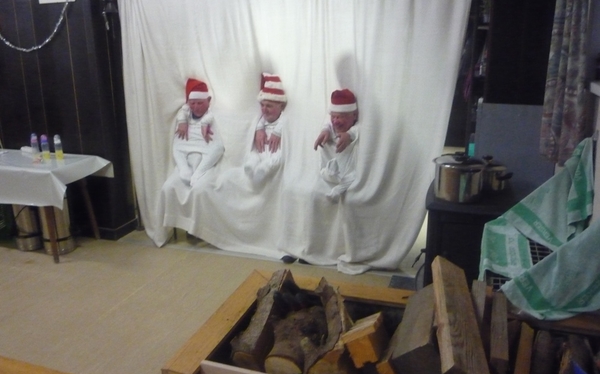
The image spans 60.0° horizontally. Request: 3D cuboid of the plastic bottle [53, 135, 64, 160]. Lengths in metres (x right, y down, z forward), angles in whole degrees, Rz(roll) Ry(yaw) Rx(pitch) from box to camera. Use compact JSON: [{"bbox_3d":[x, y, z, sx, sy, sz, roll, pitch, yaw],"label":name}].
[{"bbox_3d":[-1.973,-0.324,4.254,0.058,0.204,0.058,-8,16,-24],"label":"plastic bottle"}]

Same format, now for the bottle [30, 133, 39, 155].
[{"bbox_3d":[-2.228,-0.349,4.378,0.058,0.198,0.058,-8,16,-26],"label":"bottle"}]

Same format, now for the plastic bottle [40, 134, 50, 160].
[{"bbox_3d":[-2.098,-0.330,4.293,0.058,0.200,0.058,-8,16,-25],"label":"plastic bottle"}]

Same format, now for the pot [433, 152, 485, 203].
[{"bbox_3d":[0.839,-0.063,2.732,0.262,0.235,0.330,-4,15,-12],"label":"pot"}]

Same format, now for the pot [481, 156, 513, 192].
[{"bbox_3d":[1.065,-0.078,2.924,0.205,0.168,0.270,-9,16,-28],"label":"pot"}]

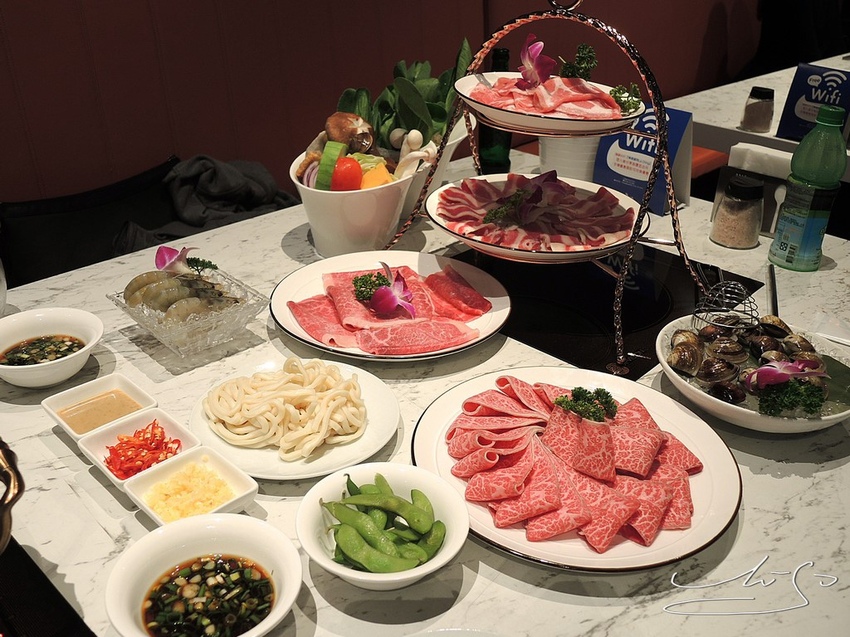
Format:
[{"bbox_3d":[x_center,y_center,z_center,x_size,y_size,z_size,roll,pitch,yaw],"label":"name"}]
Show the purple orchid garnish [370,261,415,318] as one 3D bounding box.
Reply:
[{"bbox_3d":[-0.038,-0.033,0.813,0.052,0.043,0.048,-6,29,-15],"label":"purple orchid garnish"}]

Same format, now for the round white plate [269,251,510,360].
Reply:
[{"bbox_3d":[-0.041,-0.014,0.849,0.289,0.028,0.289,1,28,-1],"label":"round white plate"}]

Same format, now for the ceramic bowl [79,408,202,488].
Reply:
[{"bbox_3d":[-0.246,0.117,0.597,0.075,0.024,0.075,24,35,35],"label":"ceramic bowl"}]

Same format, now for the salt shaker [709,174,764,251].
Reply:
[{"bbox_3d":[0.507,-0.173,1.104,0.077,0.098,0.077,2,28,0],"label":"salt shaker"}]

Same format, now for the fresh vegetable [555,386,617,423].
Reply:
[{"bbox_3d":[0.144,0.077,0.615,0.056,0.030,0.038,2,28,0],"label":"fresh vegetable"}]

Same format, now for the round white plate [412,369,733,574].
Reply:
[{"bbox_3d":[0.125,0.124,0.601,0.270,0.026,0.270,1,28,-1],"label":"round white plate"}]

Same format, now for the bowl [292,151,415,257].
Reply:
[{"bbox_3d":[-0.106,-0.168,1.033,0.180,0.125,0.182,1,28,-1],"label":"bowl"}]

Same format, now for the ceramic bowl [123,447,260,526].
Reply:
[{"bbox_3d":[-0.186,0.144,0.548,0.075,0.024,0.075,25,36,37],"label":"ceramic bowl"}]

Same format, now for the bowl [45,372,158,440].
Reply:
[{"bbox_3d":[-0.306,0.088,0.648,0.075,0.024,0.075,24,35,36],"label":"bowl"}]

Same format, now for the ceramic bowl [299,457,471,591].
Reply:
[{"bbox_3d":[-0.030,0.161,0.503,0.119,0.043,0.119,1,28,-1],"label":"ceramic bowl"}]

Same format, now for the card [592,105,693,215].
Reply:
[{"bbox_3d":[0.402,-0.293,1.248,0.082,0.168,0.155,-21,36,-36],"label":"card"}]

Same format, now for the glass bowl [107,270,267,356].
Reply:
[{"bbox_3d":[-0.267,-0.001,0.792,0.131,0.048,0.131,-23,37,-38],"label":"glass bowl"}]

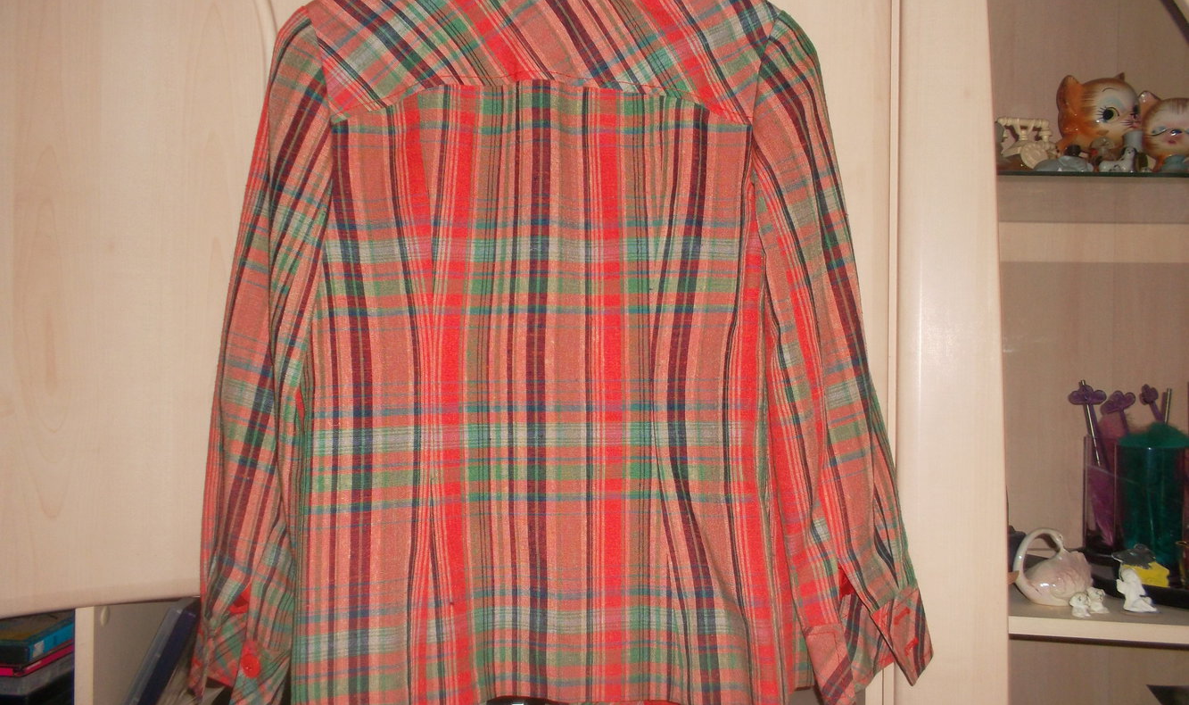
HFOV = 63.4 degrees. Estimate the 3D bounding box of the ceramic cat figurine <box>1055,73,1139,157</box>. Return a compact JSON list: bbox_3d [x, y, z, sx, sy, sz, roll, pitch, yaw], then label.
[{"bbox_3d":[0.520,-0.235,0.995,0.080,0.102,0.080,1,0,-30],"label":"ceramic cat figurine"}]

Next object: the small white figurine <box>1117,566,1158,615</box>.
[{"bbox_3d":[0.545,0.238,0.965,0.039,0.045,0.027,1,0,12],"label":"small white figurine"}]

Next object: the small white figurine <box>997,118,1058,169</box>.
[{"bbox_3d":[0.439,-0.210,0.975,0.060,0.055,0.035,1,0,0],"label":"small white figurine"}]

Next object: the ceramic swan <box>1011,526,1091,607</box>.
[{"bbox_3d":[0.476,0.224,1.000,0.083,0.078,0.052,1,0,2],"label":"ceramic swan"}]

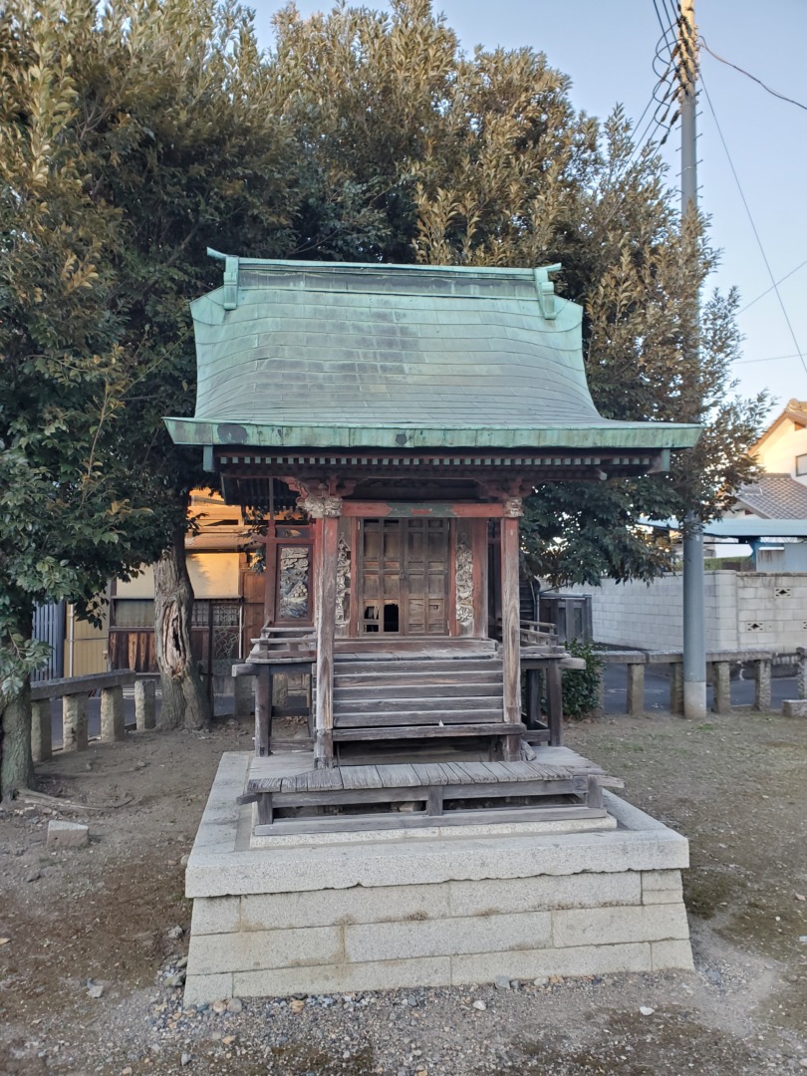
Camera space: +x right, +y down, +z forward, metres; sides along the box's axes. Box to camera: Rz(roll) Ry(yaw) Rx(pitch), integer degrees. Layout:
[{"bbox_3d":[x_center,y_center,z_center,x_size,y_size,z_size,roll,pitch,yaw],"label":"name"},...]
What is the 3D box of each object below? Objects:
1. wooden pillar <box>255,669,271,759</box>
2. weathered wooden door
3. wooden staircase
[{"bbox_3d":[-0.699,0.861,4.046,0.070,0.450,0.071,0,-4,-9],"label":"wooden pillar"},{"bbox_3d":[0.002,0.205,4.451,0.501,0.654,0.045,0,-4,-9],"label":"weathered wooden door"},{"bbox_3d":[0.062,0.827,3.984,1.005,0.475,0.404,0,-4,-9],"label":"wooden staircase"}]

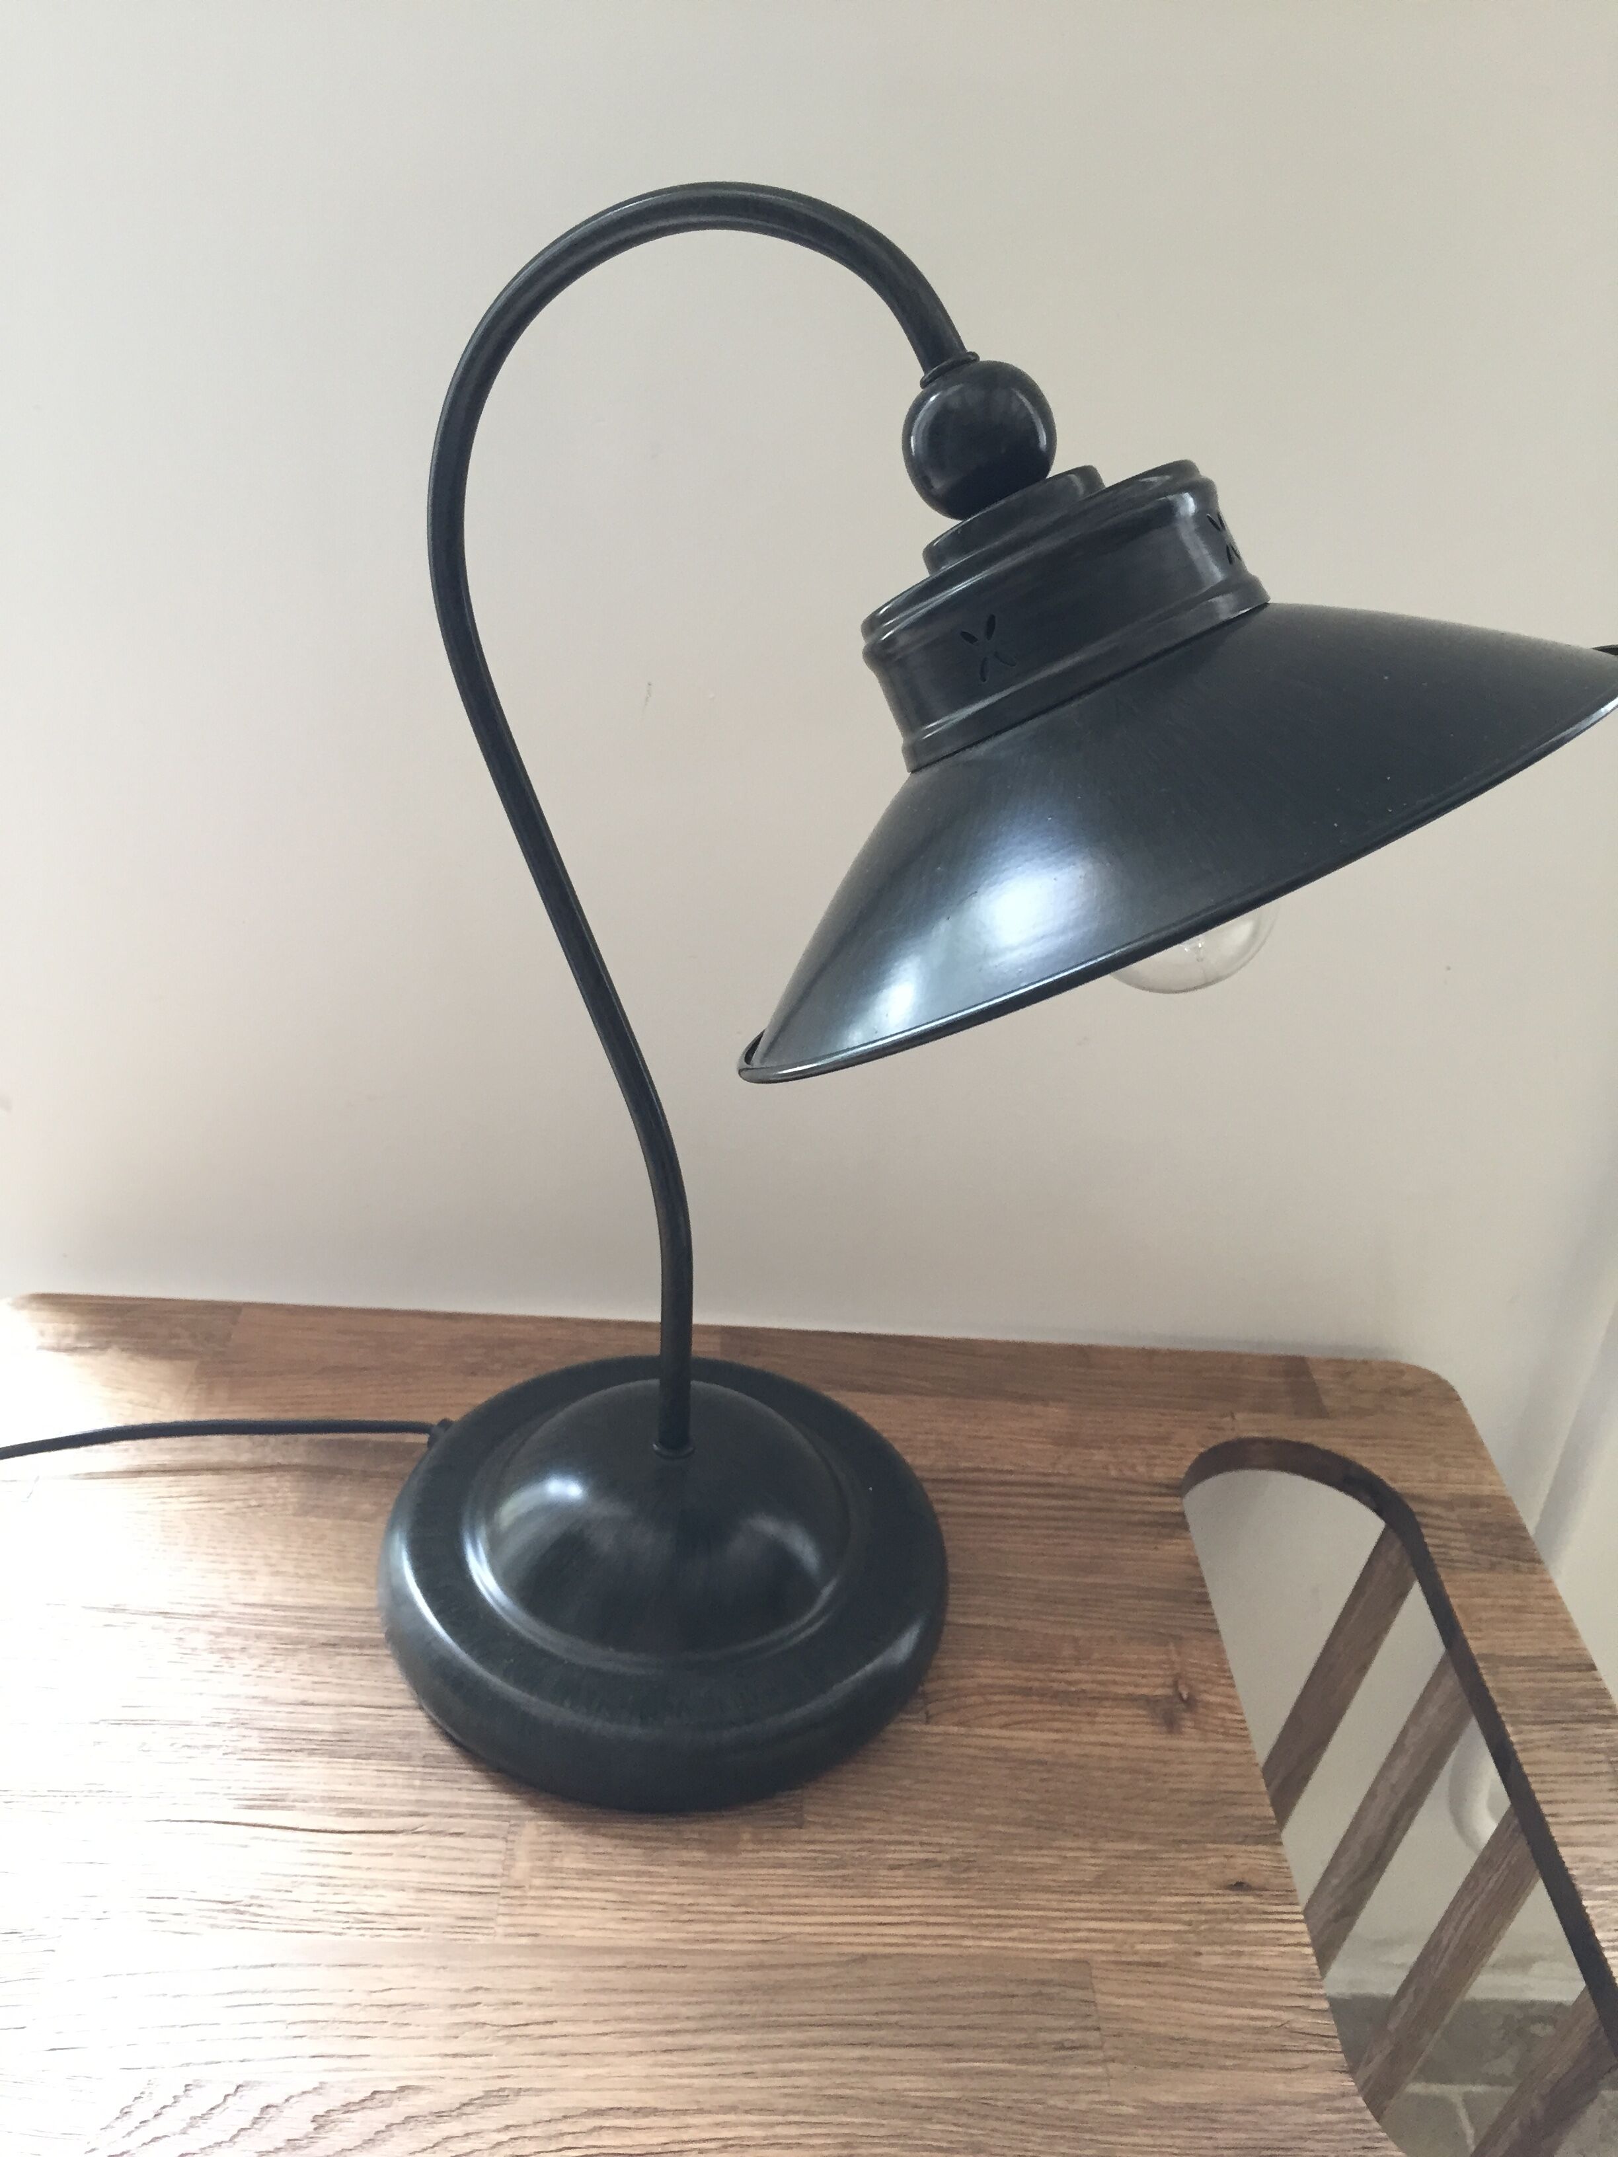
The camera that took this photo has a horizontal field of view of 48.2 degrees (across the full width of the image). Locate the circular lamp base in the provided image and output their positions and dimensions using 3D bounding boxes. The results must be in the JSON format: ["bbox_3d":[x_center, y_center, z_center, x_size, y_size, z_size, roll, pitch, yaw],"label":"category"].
[{"bbox_3d":[-0.047,0.150,0.615,0.195,0.065,0.195,3,32,-5],"label":"circular lamp base"}]

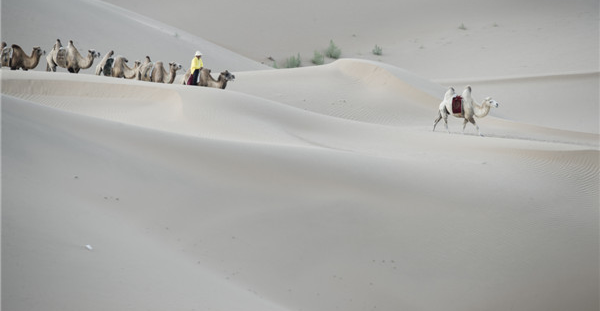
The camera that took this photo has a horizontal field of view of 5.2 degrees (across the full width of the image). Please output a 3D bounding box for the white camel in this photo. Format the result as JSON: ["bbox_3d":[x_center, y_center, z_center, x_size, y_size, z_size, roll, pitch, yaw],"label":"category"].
[{"bbox_3d":[7.214,-1.950,290.000,2.800,2.220,0.800,1,4,11],"label":"white camel"}]

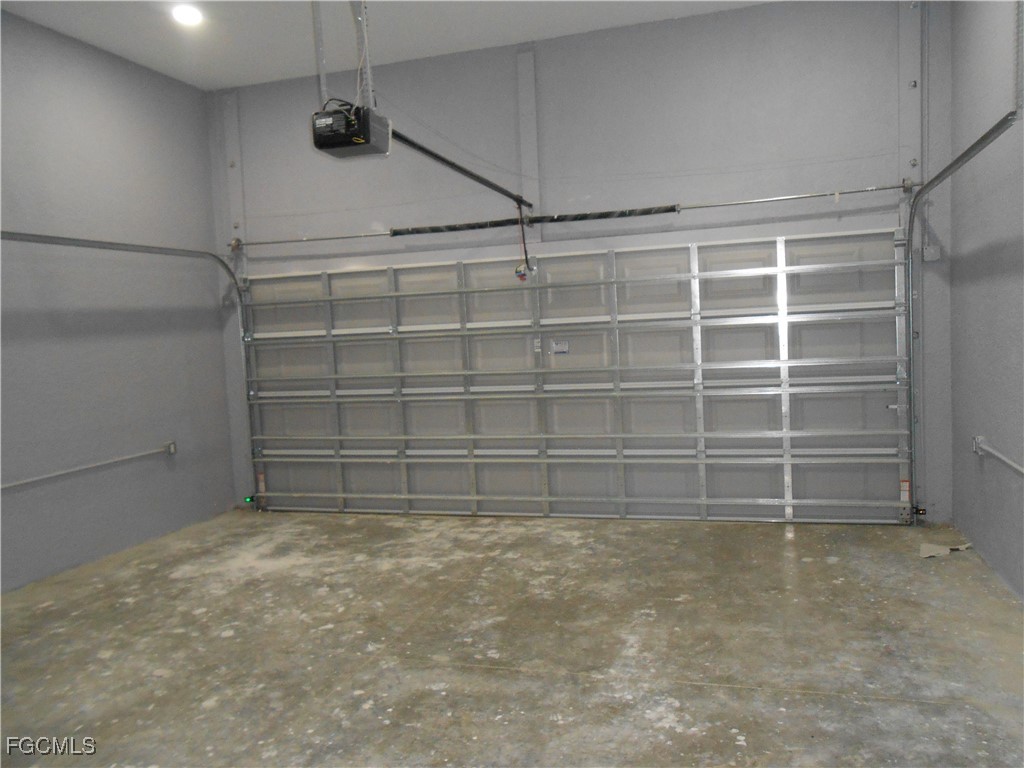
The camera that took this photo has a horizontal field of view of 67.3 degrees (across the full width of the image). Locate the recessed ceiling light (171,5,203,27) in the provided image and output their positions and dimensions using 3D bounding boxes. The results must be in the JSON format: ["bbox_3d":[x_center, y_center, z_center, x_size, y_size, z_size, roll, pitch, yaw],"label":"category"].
[{"bbox_3d":[-2.271,-2.575,5.374,0.200,0.060,0.200,-2,4,16],"label":"recessed ceiling light"}]

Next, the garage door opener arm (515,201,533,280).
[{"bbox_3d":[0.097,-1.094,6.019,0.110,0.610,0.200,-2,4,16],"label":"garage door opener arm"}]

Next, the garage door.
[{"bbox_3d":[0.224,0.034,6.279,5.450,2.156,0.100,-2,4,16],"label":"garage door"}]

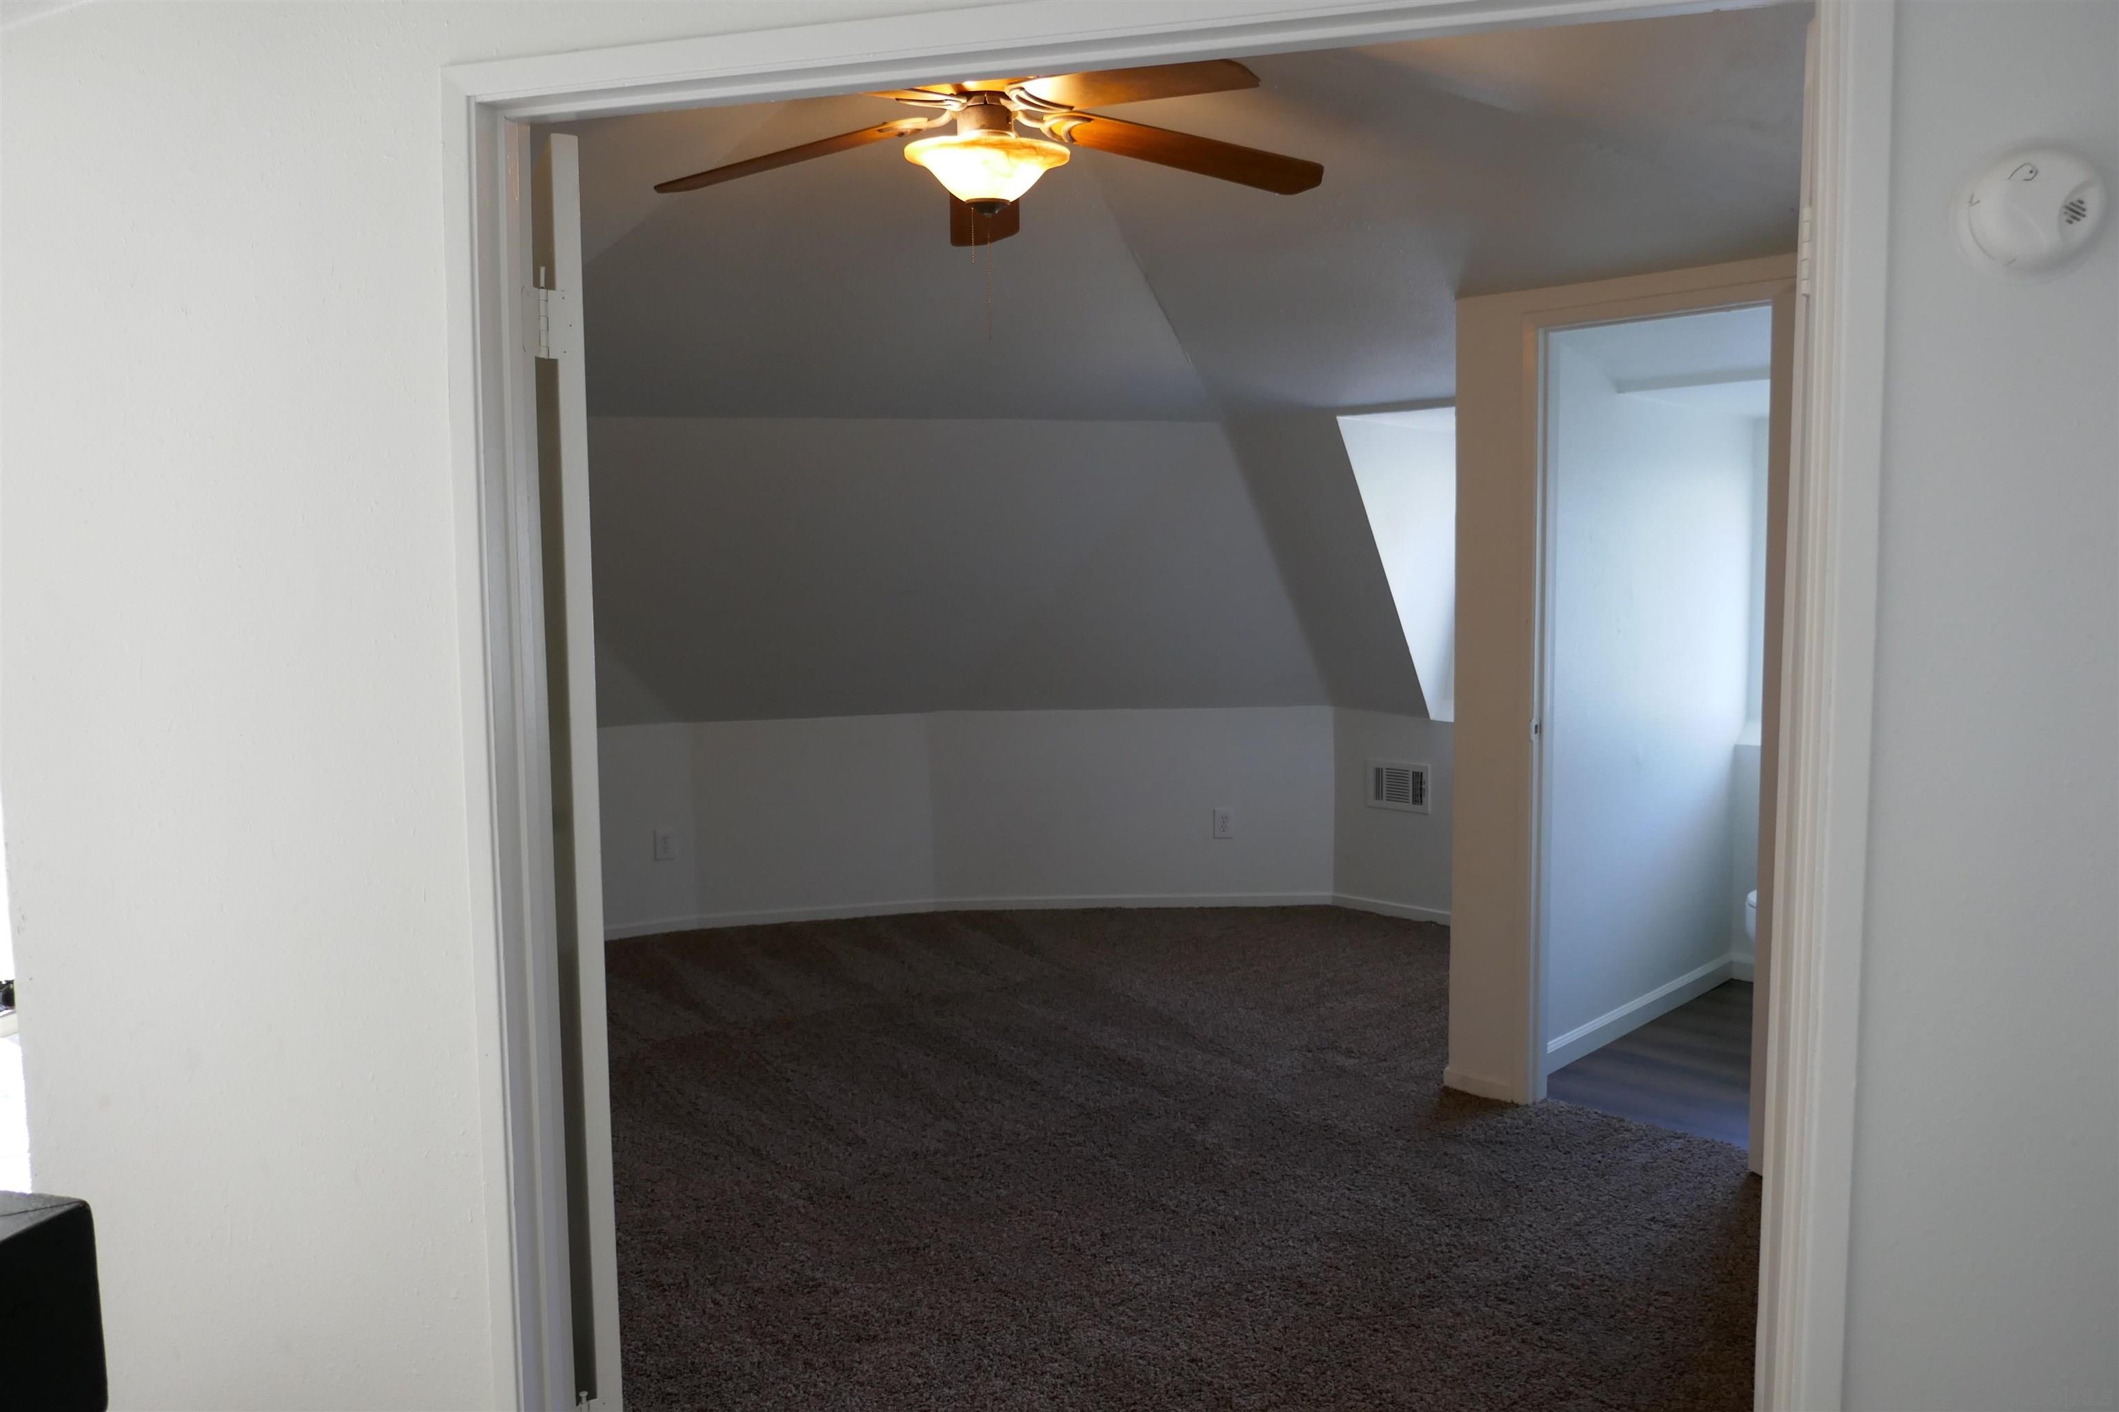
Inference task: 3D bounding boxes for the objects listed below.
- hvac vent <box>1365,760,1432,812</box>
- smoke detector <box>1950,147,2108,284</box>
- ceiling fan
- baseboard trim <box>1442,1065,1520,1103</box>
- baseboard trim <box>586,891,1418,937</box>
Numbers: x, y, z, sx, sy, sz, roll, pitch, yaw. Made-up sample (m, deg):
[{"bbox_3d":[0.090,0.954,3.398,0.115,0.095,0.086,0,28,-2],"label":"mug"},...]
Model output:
[{"bbox_3d":[1.400,0.336,6.110,0.025,0.205,0.300,-6,7,-45],"label":"hvac vent"},{"bbox_3d":[0.887,-0.449,1.343,0.123,0.123,0.042,1,5,15],"label":"smoke detector"},{"bbox_3d":[-0.126,-1.098,2.647,1.280,0.435,1.260,0,5,0],"label":"ceiling fan"},{"bbox_3d":[1.165,1.053,4.056,0.226,0.060,0.016,5,7,45],"label":"baseboard trim"},{"bbox_3d":[-0.122,0.872,6.143,3.416,0.060,0.434,-1,5,-2],"label":"baseboard trim"}]

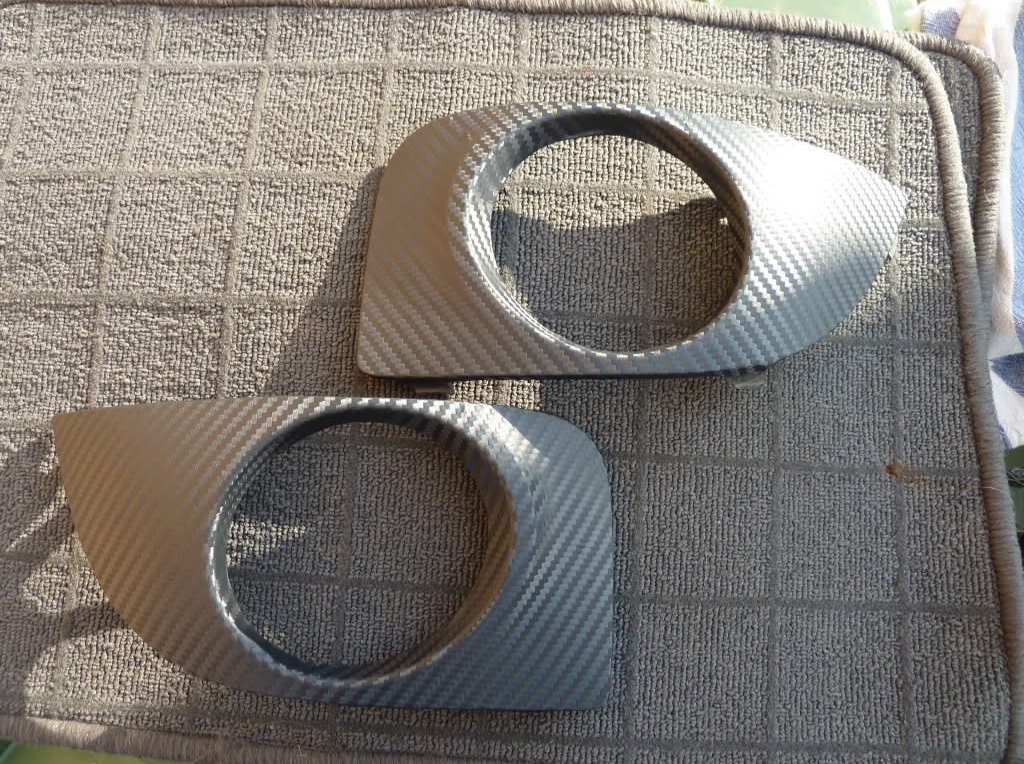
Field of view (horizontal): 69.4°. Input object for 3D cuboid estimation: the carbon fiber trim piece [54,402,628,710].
[{"bbox_3d":[-0.075,0.069,0.300,0.234,0.055,0.122,2,82,-1],"label":"carbon fiber trim piece"}]

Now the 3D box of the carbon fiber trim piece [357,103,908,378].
[{"bbox_3d":[0.057,-0.057,0.322,0.240,0.055,0.117,2,82,-1],"label":"carbon fiber trim piece"}]

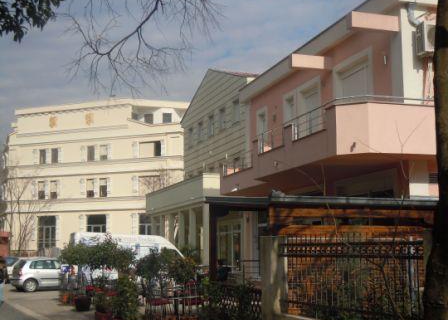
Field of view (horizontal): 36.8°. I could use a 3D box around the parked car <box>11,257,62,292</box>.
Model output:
[{"bbox_3d":[-7.685,5.198,30.790,3.900,1.460,1.650,4,-9,-32],"label":"parked car"}]

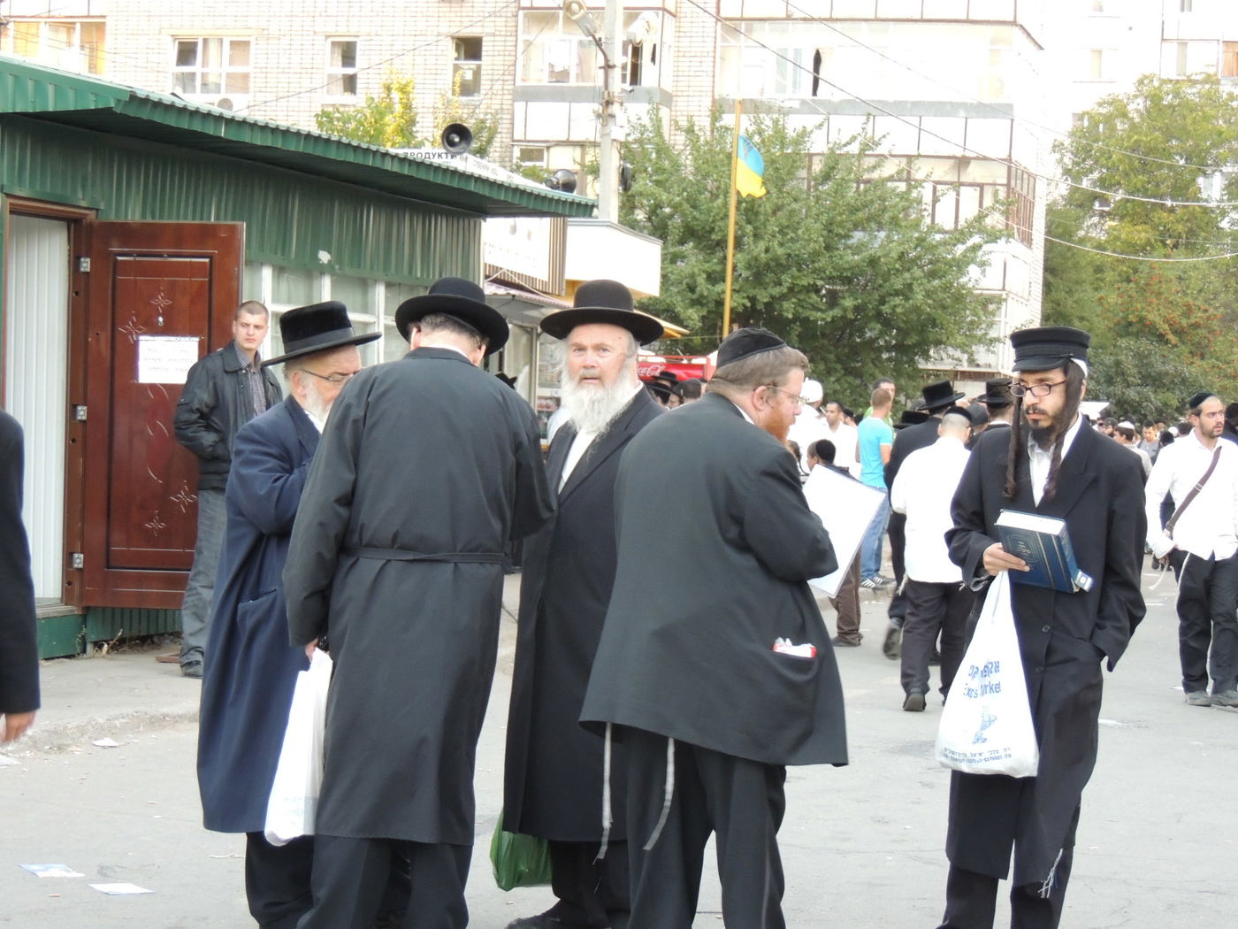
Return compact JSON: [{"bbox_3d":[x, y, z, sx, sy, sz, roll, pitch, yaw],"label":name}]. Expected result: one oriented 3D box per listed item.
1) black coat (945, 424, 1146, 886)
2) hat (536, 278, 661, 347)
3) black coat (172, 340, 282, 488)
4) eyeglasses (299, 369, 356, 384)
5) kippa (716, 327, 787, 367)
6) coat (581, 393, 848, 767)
[{"bbox_3d":[1.165,0.517,8.800,0.530,1.240,0.360,2,0,18],"label":"black coat"},{"bbox_3d":[-0.042,-0.440,8.950,0.345,0.140,0.365,2,-14,17],"label":"hat"},{"bbox_3d":[-1.831,-0.229,15.100,0.530,0.690,0.340,1,1,-40],"label":"black coat"},{"bbox_3d":[-0.797,-0.242,8.800,0.140,0.042,0.140,18,9,30],"label":"eyeglasses"},{"bbox_3d":[0.317,-0.296,7.850,0.175,0.072,0.170,-18,0,0],"label":"kippa"},{"bbox_3d":[0.232,0.284,7.850,0.640,0.910,0.540,2,0,45],"label":"coat"}]

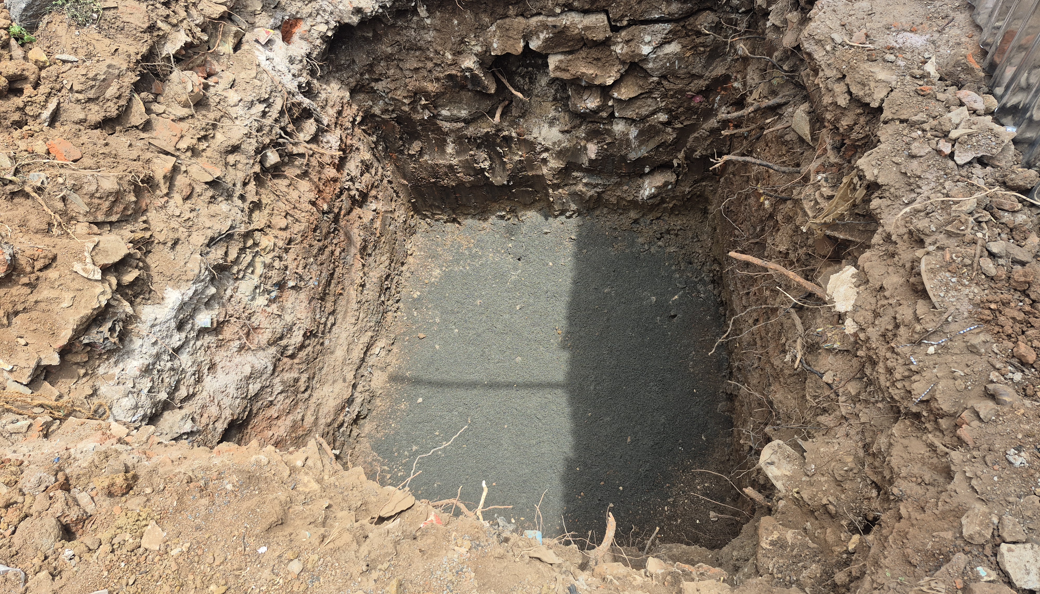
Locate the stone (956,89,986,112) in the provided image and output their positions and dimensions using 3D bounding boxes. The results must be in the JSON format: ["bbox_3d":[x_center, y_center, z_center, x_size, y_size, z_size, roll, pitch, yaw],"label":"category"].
[{"bbox_3d":[1.309,-0.569,1.999,0.042,0.030,0.058,-8,62,-4],"label":"stone"}]

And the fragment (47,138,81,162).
[{"bbox_3d":[-1.186,-0.382,1.800,0.088,0.040,0.062,21,64,11],"label":"fragment"}]

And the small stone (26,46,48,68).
[{"bbox_3d":[-1.319,-0.656,1.889,0.062,0.041,0.047,40,69,19],"label":"small stone"}]

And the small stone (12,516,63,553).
[{"bbox_3d":[-0.922,0.454,1.322,0.082,0.049,0.066,5,62,3],"label":"small stone"}]

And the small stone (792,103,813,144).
[{"bbox_3d":[0.838,-0.515,2.052,0.061,0.073,0.121,0,62,0],"label":"small stone"}]

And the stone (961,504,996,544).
[{"bbox_3d":[0.927,0.463,1.402,0.045,0.034,0.069,20,63,10],"label":"stone"}]

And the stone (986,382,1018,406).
[{"bbox_3d":[1.083,0.218,1.550,0.048,0.028,0.045,-7,62,-4],"label":"stone"}]

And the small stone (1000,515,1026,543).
[{"bbox_3d":[0.997,0.471,1.403,0.040,0.024,0.048,-2,62,-1],"label":"small stone"}]

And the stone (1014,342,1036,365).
[{"bbox_3d":[1.171,0.130,1.600,0.041,0.024,0.032,41,69,19],"label":"stone"}]

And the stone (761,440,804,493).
[{"bbox_3d":[0.737,0.478,1.954,0.105,0.077,0.140,-20,64,-10],"label":"stone"}]

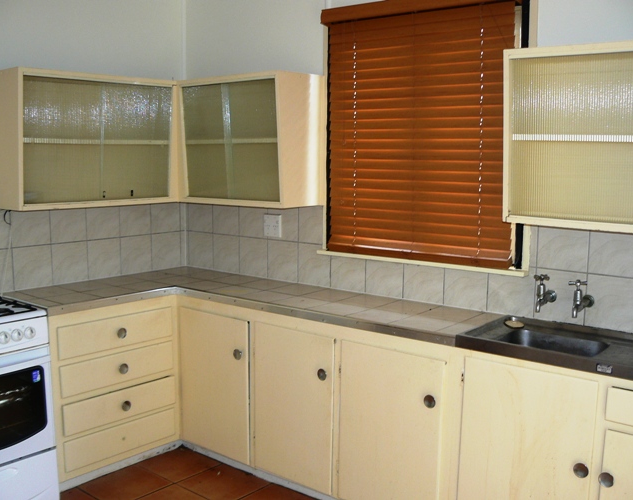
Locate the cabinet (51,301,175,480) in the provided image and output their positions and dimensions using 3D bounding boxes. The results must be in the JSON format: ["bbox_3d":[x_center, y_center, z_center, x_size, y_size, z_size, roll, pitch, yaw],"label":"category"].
[{"bbox_3d":[-1.080,0.611,3.379,0.473,0.783,0.730,6,9,38],"label":"cabinet"}]

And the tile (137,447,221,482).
[{"bbox_3d":[-0.668,1.041,3.365,0.320,0.010,0.317,6,9,38],"label":"tile"}]

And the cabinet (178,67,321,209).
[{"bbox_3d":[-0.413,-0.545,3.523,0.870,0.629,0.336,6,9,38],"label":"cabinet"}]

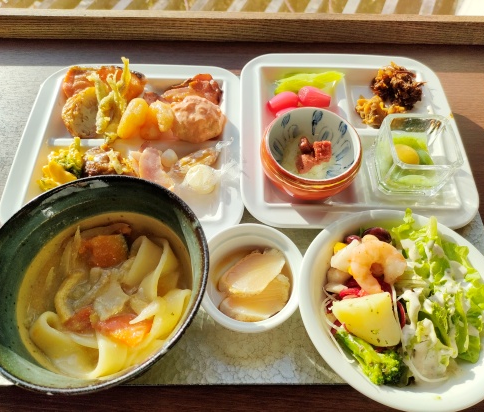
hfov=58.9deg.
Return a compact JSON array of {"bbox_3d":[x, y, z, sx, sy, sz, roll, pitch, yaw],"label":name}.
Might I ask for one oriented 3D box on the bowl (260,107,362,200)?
[{"bbox_3d":[0.066,-0.046,0.417,0.092,0.051,0.092,0,60,-1],"label":"bowl"}]

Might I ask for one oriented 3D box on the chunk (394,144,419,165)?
[{"bbox_3d":[0.161,-0.049,0.422,0.029,0.021,0.025,1,60,0],"label":"chunk"}]

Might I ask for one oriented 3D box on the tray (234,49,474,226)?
[{"bbox_3d":[0.113,-0.073,0.461,0.228,0.022,0.228,1,60,0],"label":"tray"}]

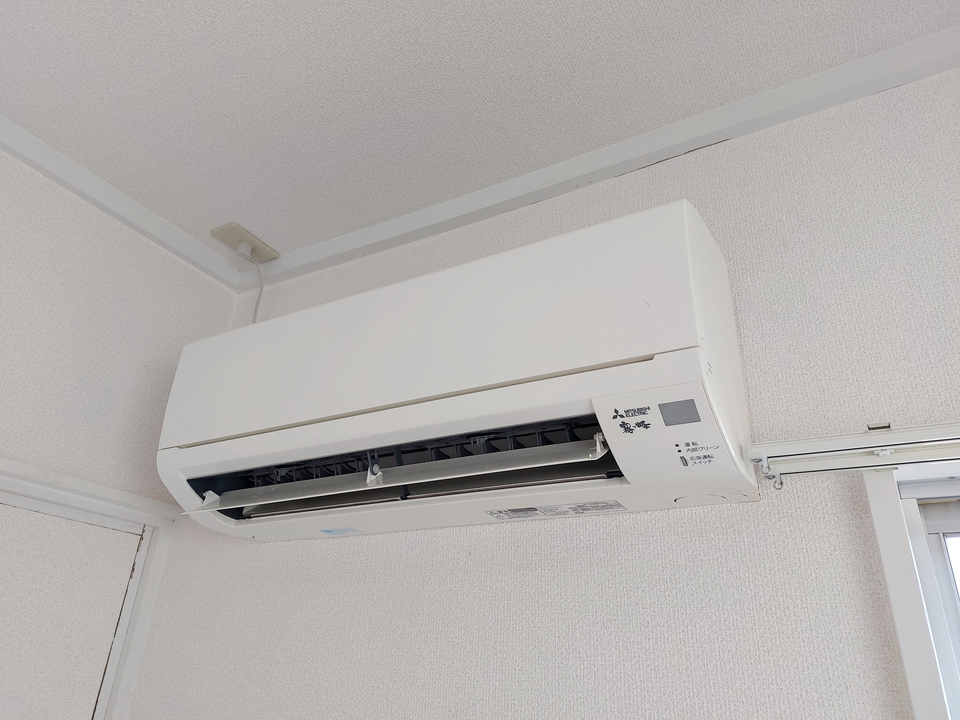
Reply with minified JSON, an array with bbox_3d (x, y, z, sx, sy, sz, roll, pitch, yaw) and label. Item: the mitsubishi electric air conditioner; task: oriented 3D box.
[{"bbox_3d":[-0.077,0.055,0.924,0.799,0.303,0.235,-12,-29,28],"label":"mitsubishi electric air conditioner"}]

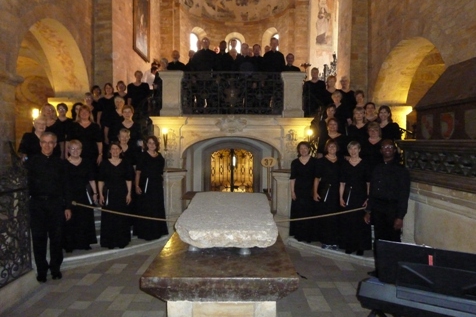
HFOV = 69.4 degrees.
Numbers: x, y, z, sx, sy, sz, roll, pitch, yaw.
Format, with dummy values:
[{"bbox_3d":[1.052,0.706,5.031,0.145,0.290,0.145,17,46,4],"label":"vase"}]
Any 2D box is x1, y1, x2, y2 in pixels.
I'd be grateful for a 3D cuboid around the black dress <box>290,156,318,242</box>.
[{"bbox_3d":[1.091,0.668,5.600,0.500,1.390,0.360,1,3,14],"label":"black dress"}]

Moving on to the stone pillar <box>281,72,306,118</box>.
[{"bbox_3d":[1.187,-1.347,7.350,0.500,0.960,0.460,0,3,0],"label":"stone pillar"}]

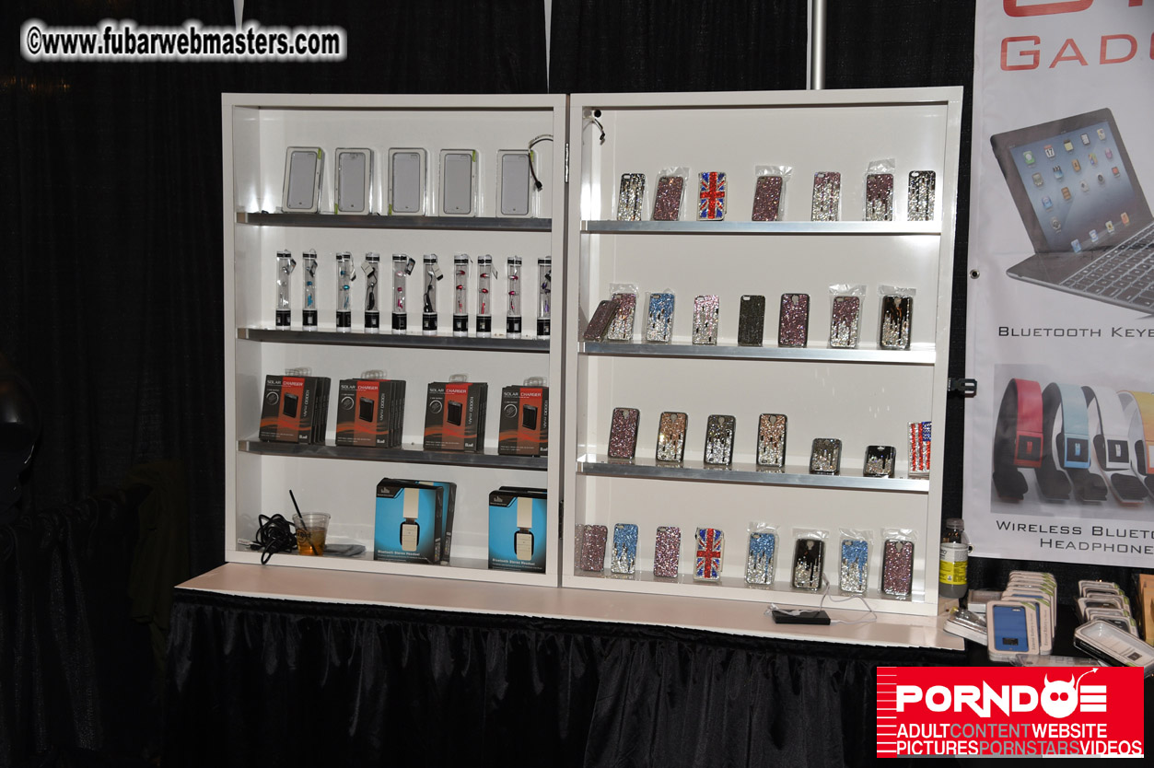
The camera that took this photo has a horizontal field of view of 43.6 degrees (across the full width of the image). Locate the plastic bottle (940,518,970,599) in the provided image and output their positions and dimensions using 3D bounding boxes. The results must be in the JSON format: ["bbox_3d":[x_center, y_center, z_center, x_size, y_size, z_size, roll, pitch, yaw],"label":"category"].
[{"bbox_3d":[0.933,0.430,3.559,0.067,0.192,0.067,3,6,14],"label":"plastic bottle"}]

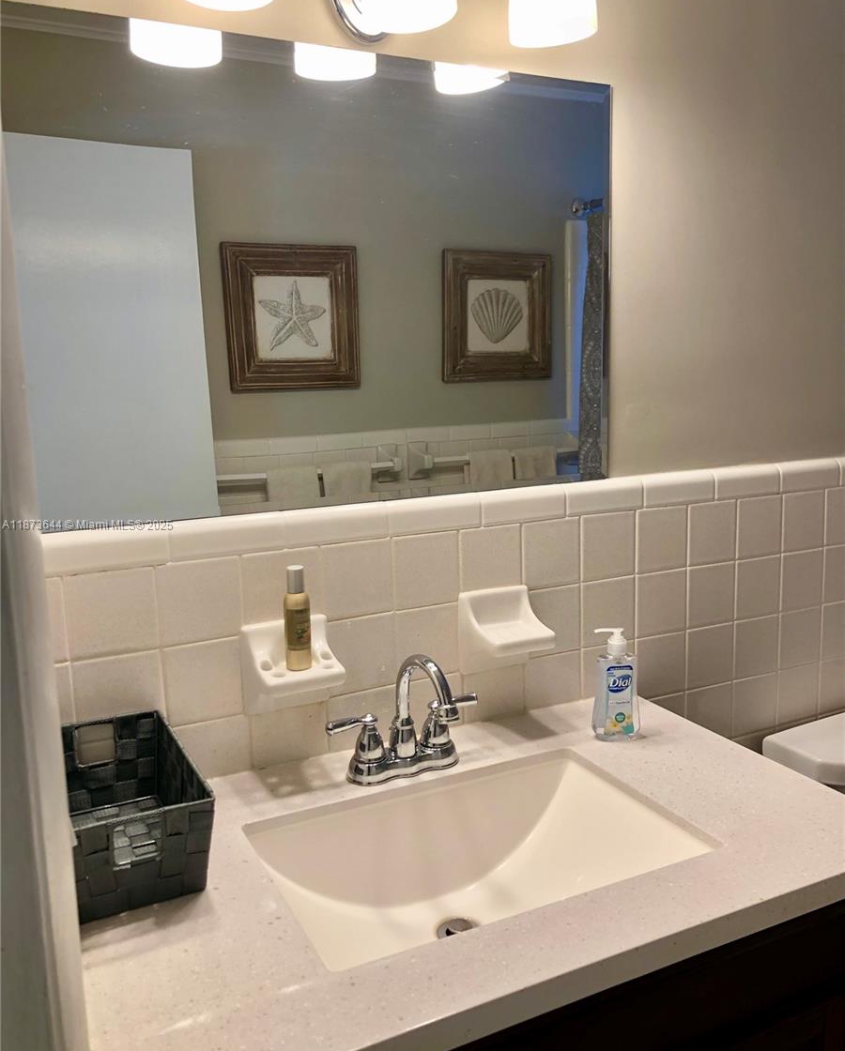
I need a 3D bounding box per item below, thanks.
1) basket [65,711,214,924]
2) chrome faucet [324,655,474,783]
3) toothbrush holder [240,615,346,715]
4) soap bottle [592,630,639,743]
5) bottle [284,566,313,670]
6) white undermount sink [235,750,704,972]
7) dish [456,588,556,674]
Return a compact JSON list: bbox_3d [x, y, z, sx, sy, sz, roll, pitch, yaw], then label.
[{"bbox_3d":[-0.348,0.323,1.042,0.157,0.108,0.282,-7,11,-27],"label":"basket"},{"bbox_3d":[0.003,0.255,1.175,0.225,0.180,0.190,-6,11,-25],"label":"chrome faucet"},{"bbox_3d":[-0.167,0.197,1.216,0.118,0.123,0.092,-6,11,-25],"label":"toothbrush holder"},{"bbox_3d":[0.285,0.229,1.336,0.070,0.162,0.046,-2,10,-3],"label":"soap bottle"},{"bbox_3d":[-0.167,0.123,1.219,0.036,0.141,0.036,-6,11,-25],"label":"bottle"},{"bbox_3d":[0.065,0.440,1.078,0.478,0.158,0.316,-6,11,-25],"label":"white undermount sink"},{"bbox_3d":[0.129,0.163,1.353,0.117,0.123,0.094,-6,11,-25],"label":"dish"}]

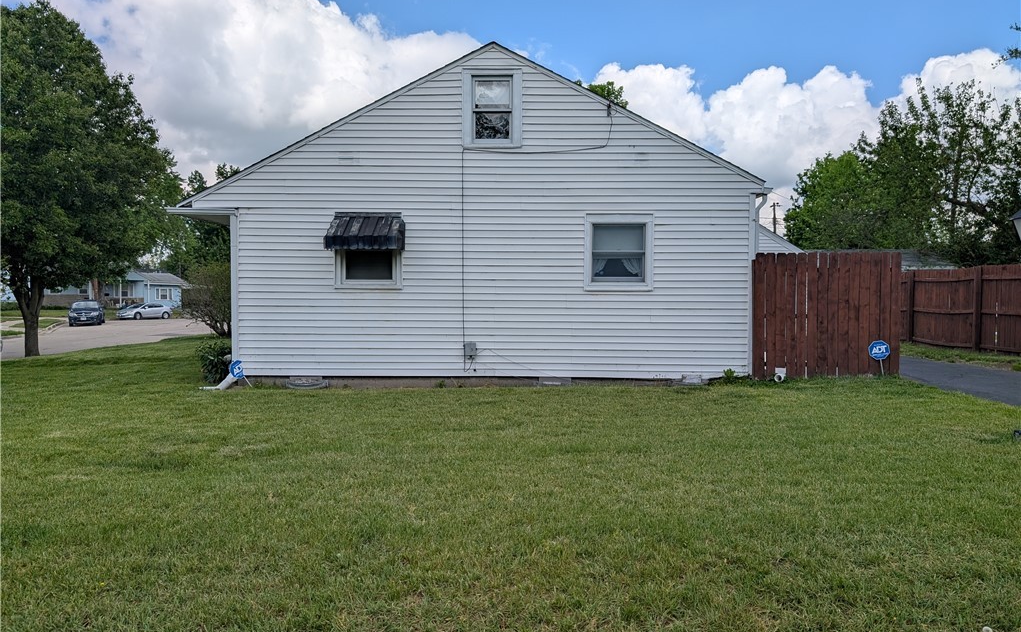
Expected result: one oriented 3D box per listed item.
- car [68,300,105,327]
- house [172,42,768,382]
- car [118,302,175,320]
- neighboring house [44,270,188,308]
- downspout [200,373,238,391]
[{"bbox_3d":[-28.087,-0.202,47.176,1.830,1.670,4.450,0,2,-26],"label":"car"},{"bbox_3d":[-0.537,-1.587,15.250,8.600,4.880,10.200,0,2,0],"label":"house"},{"bbox_3d":[-31.378,-0.387,61.000,1.760,1.440,4.500,1,2,28],"label":"car"},{"bbox_3d":[-39.451,-2.633,68.380,8.200,4.000,12.600,2,2,41],"label":"neighboring house"},{"bbox_3d":[-4.107,0.924,10.000,0.550,0.270,0.160,0,2,-9],"label":"downspout"}]

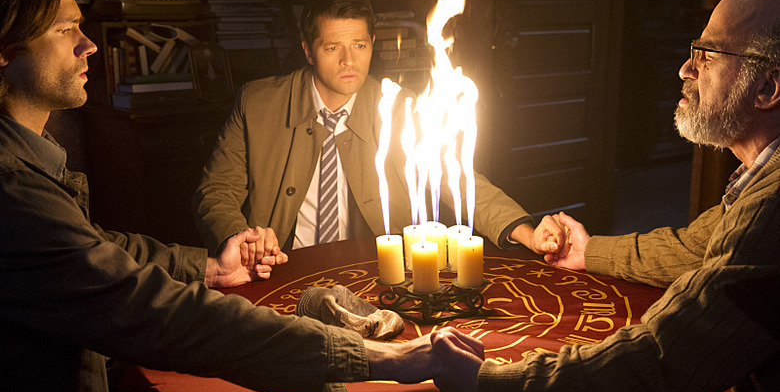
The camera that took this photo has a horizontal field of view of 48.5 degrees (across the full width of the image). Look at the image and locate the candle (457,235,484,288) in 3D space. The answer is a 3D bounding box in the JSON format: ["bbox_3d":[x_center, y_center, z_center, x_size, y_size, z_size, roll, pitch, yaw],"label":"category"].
[{"bbox_3d":[0.146,0.120,1.573,0.048,0.080,0.048,-3,11,0],"label":"candle"}]

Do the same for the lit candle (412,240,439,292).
[{"bbox_3d":[0.063,0.129,1.546,0.048,0.080,0.048,-3,11,0],"label":"lit candle"}]

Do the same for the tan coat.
[{"bbox_3d":[-0.106,0.030,2.073,0.740,0.660,0.520,-5,12,-13],"label":"tan coat"}]

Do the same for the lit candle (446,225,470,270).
[{"bbox_3d":[0.136,0.103,1.661,0.048,0.080,0.048,-3,11,0],"label":"lit candle"}]

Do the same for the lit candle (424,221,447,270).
[{"bbox_3d":[0.090,0.101,1.683,0.048,0.080,0.048,-3,11,0],"label":"lit candle"}]

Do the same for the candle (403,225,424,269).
[{"bbox_3d":[0.051,0.102,1.686,0.048,0.080,0.048,-3,11,0],"label":"candle"}]

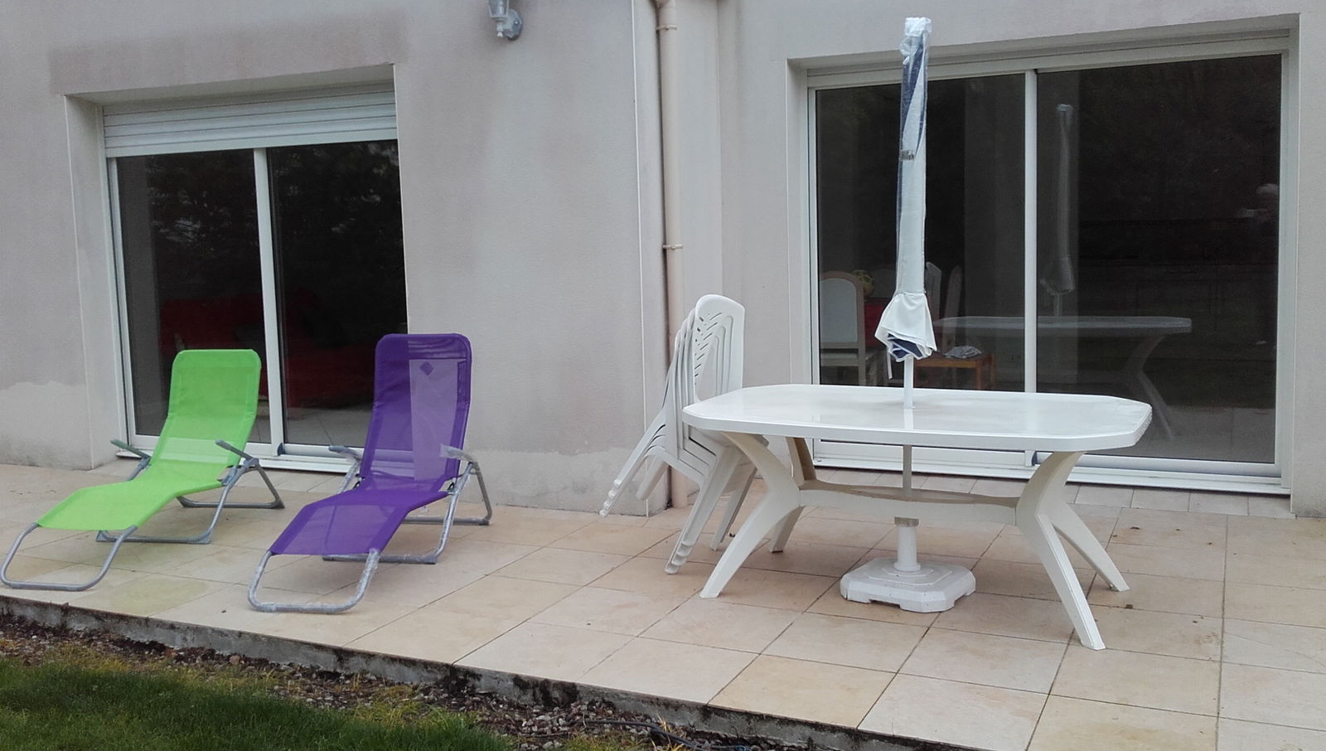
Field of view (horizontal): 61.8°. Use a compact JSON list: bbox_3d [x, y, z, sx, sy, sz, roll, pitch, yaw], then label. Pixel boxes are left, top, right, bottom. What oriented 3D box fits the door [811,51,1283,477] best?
[{"bbox_3d":[1.980,-0.555,6.030,2.420,2.140,0.130,1,7,25],"label":"door"}]

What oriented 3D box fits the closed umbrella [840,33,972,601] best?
[{"bbox_3d":[0.914,-0.227,4.132,0.450,2.130,0.450,1,7,28],"label":"closed umbrella"}]

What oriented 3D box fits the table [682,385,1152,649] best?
[{"bbox_3d":[0.953,0.470,4.230,1.640,0.725,0.940,1,7,28],"label":"table"}]

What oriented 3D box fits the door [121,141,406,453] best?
[{"bbox_3d":[-2.450,-0.485,6.780,2.400,1.980,0.130,1,7,25],"label":"door"}]

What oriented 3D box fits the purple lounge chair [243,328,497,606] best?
[{"bbox_3d":[-1.240,0.358,4.903,0.590,0.950,1.480,-1,7,12],"label":"purple lounge chair"}]

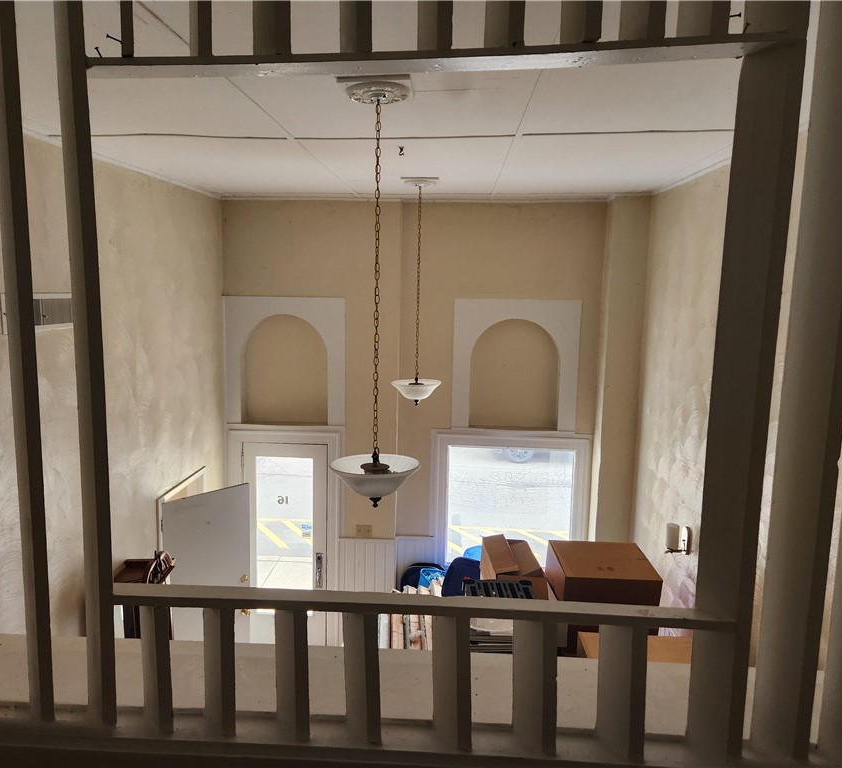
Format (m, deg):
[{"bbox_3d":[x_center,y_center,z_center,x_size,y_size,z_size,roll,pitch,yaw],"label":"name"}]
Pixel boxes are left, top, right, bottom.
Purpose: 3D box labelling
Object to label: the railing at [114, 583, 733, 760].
[{"bbox_3d":[-0.009,0.653,1.549,1.356,0.356,0.085,1,8,3],"label":"railing"}]

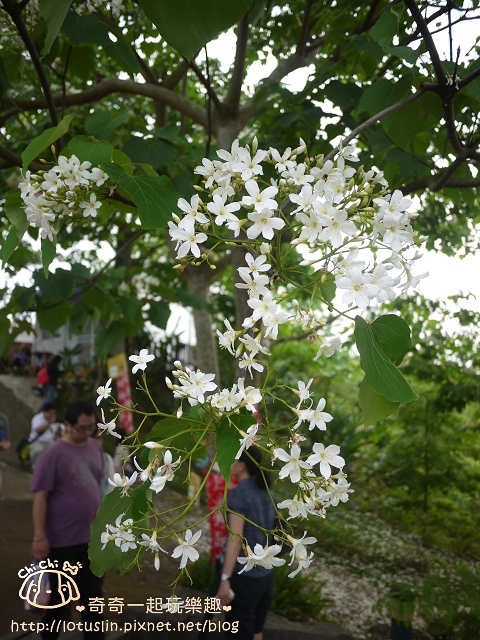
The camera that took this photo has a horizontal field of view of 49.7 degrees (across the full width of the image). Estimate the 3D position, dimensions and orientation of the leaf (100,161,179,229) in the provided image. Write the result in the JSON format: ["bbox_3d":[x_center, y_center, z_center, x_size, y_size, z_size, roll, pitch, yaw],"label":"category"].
[{"bbox_3d":[-0.188,-0.236,0.980,0.144,0.125,0.070,1,-8,-6],"label":"leaf"}]

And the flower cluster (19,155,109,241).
[{"bbox_3d":[-0.341,-0.237,1.000,0.170,0.163,0.140,1,-8,-6],"label":"flower cluster"}]

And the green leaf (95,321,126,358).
[{"bbox_3d":[-0.450,0.068,1.800,0.111,0.132,0.060,1,-8,-6],"label":"green leaf"}]

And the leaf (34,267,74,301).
[{"bbox_3d":[-0.627,-0.123,1.750,0.135,0.115,0.060,1,-8,-9],"label":"leaf"}]

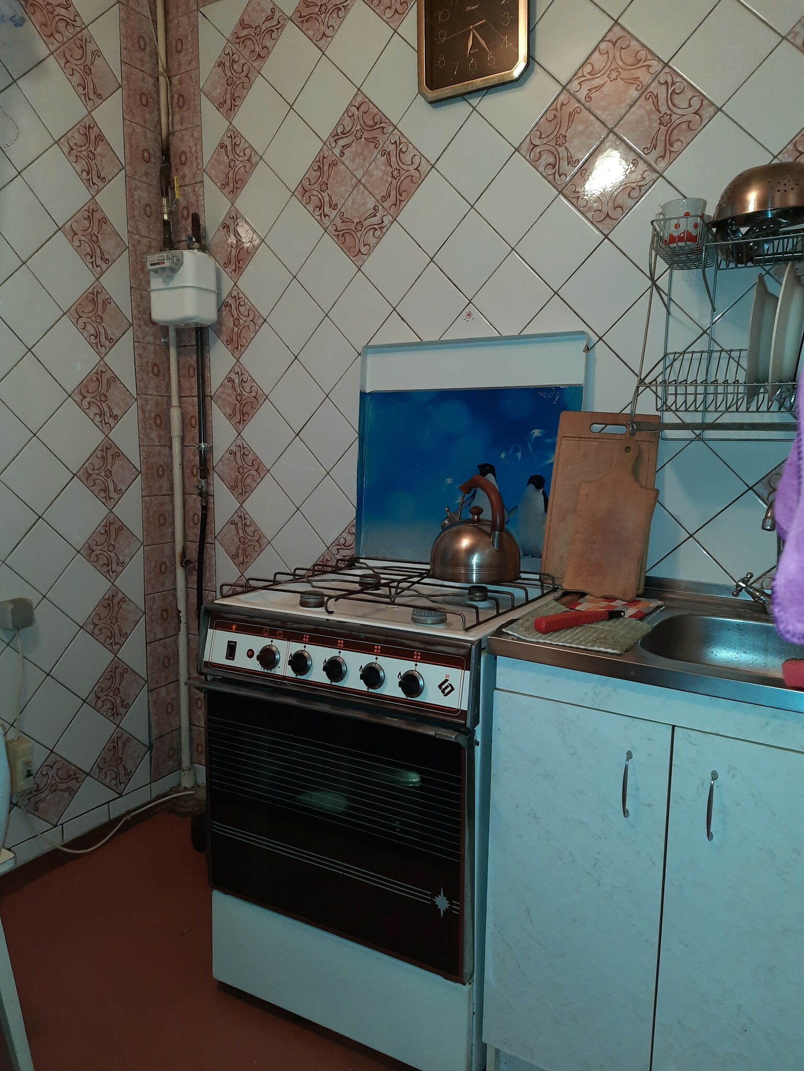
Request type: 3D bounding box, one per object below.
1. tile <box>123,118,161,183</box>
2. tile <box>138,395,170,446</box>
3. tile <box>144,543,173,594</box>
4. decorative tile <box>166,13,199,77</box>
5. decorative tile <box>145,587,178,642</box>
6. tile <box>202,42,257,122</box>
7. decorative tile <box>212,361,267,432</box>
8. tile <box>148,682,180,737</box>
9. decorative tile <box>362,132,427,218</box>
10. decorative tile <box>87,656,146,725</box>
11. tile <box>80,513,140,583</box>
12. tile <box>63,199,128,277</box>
[{"bbox_3d":[-0.745,-1.104,2.163,0.010,0.150,0.150,5,9,30],"label":"tile"},{"bbox_3d":[-0.747,-0.350,2.272,0.010,0.150,0.150,5,9,30],"label":"tile"},{"bbox_3d":[-0.751,0.100,2.331,0.012,0.151,0.148,5,9,30],"label":"tile"},{"bbox_3d":[-0.638,-1.414,2.148,0.149,0.149,0.010,5,10,30],"label":"decorative tile"},{"bbox_3d":[-0.747,0.250,2.339,0.010,0.149,0.149,5,8,31],"label":"decorative tile"},{"bbox_3d":[-0.475,-1.262,2.080,0.150,0.150,0.010,51,28,15],"label":"tile"},{"bbox_3d":[-0.480,-0.407,2.199,0.150,0.150,0.010,-47,-17,27],"label":"decorative tile"},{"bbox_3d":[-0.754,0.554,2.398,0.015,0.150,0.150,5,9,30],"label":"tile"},{"bbox_3d":[-0.014,-0.901,1.853,0.150,0.150,0.012,-46,-17,27],"label":"decorative tile"},{"bbox_3d":[-0.850,0.463,2.216,0.010,0.150,0.150,5,54,30],"label":"decorative tile"},{"bbox_3d":[-0.844,0.036,2.161,0.012,0.150,0.150,5,-36,30],"label":"tile"},{"bbox_3d":[-0.842,-0.815,2.040,0.010,0.150,0.150,5,54,30],"label":"tile"}]

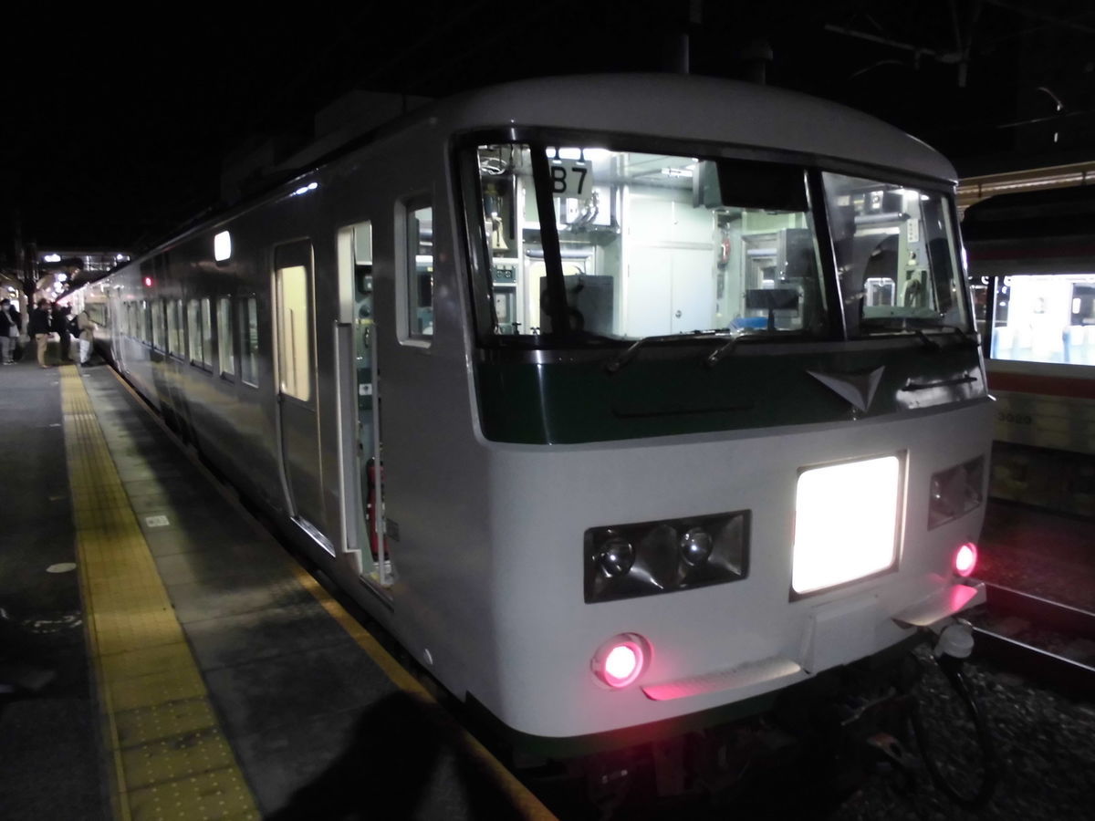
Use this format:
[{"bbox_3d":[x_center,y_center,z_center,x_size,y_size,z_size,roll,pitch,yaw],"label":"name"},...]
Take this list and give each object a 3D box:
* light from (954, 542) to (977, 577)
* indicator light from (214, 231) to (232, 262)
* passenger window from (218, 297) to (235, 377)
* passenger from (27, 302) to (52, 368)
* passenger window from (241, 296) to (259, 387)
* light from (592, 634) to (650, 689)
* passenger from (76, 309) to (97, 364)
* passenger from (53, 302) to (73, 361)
[{"bbox_3d":[2.029,0.724,3.989,0.175,0.175,0.100,-5,9,-30],"label":"light"},{"bbox_3d":[-2.606,-1.324,6.619,0.060,0.220,0.560,-5,9,-30],"label":"indicator light"},{"bbox_3d":[-2.632,-0.600,6.753,0.050,0.660,0.630,-5,9,-30],"label":"passenger window"},{"bbox_3d":[-12.697,-1.913,20.527,0.480,1.680,0.500,-4,8,-25],"label":"passenger"},{"bbox_3d":[-2.153,-0.504,5.951,0.050,0.640,0.590,-5,9,-30],"label":"passenger window"},{"bbox_3d":[0.266,0.904,2.957,0.190,0.190,0.100,-5,9,-30],"label":"light"},{"bbox_3d":[-11.910,-1.885,21.236,0.500,1.500,0.480,-8,11,-44],"label":"passenger"},{"bbox_3d":[-13.251,-2.136,22.512,0.420,1.620,0.480,-5,9,-30],"label":"passenger"}]

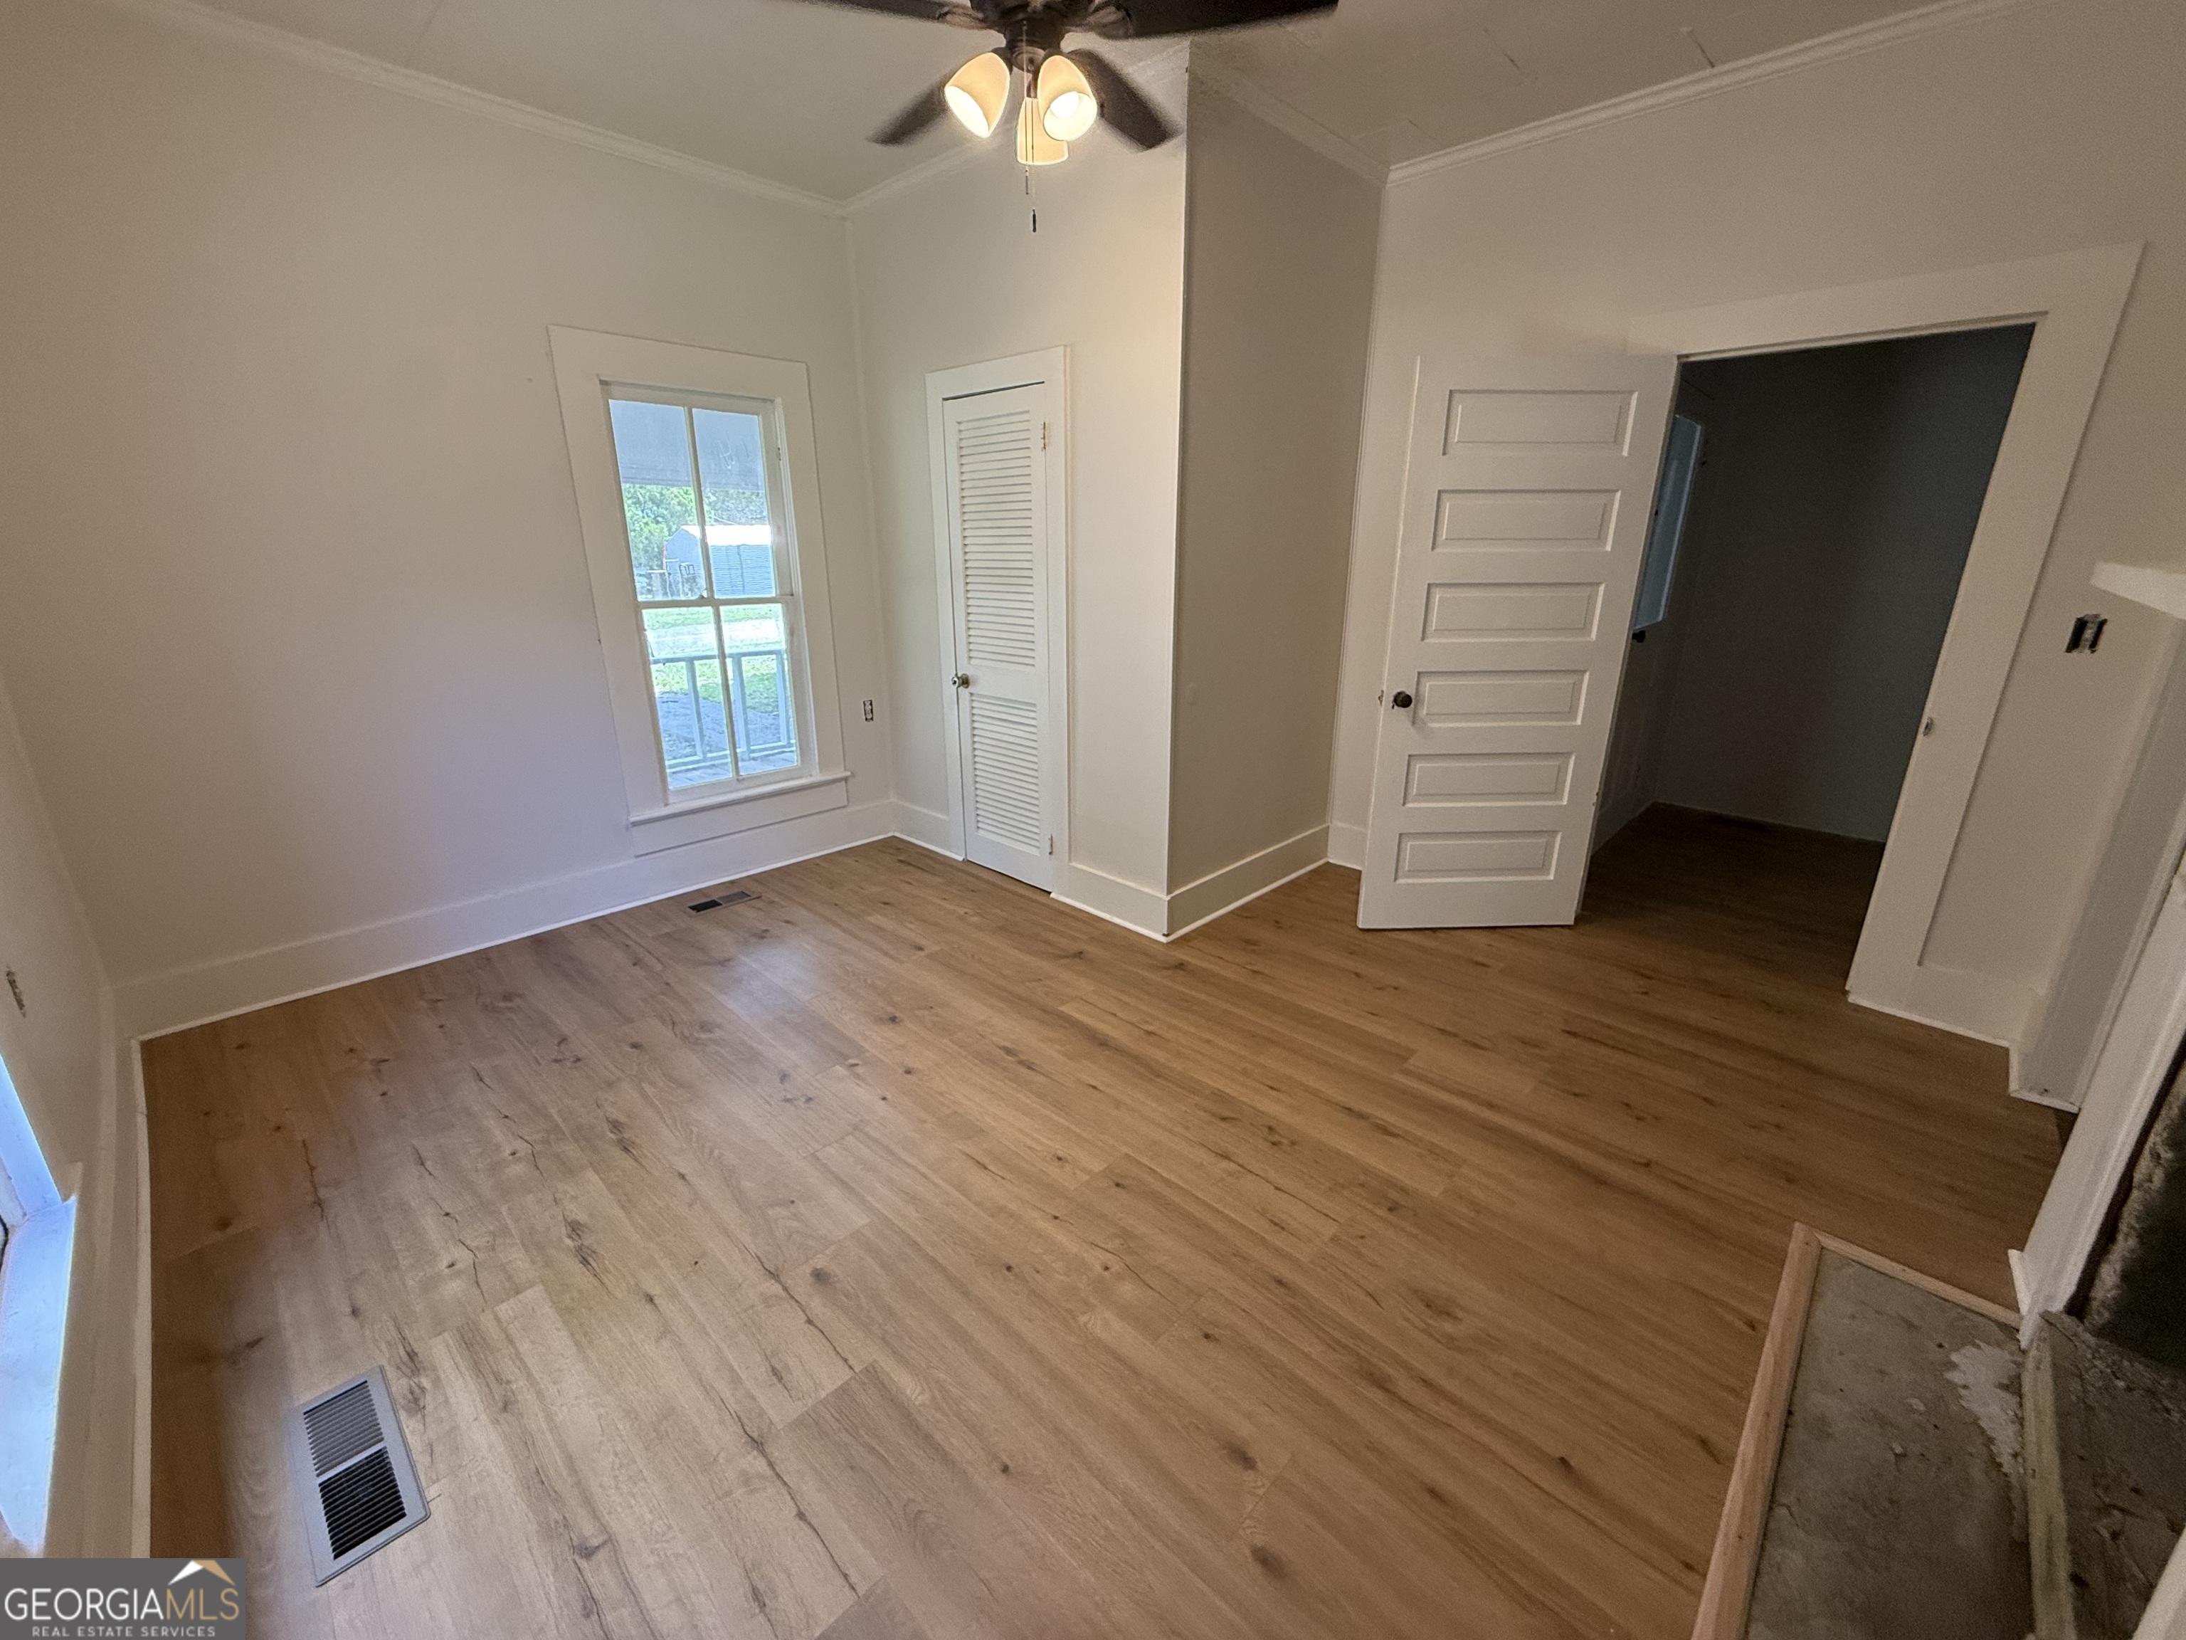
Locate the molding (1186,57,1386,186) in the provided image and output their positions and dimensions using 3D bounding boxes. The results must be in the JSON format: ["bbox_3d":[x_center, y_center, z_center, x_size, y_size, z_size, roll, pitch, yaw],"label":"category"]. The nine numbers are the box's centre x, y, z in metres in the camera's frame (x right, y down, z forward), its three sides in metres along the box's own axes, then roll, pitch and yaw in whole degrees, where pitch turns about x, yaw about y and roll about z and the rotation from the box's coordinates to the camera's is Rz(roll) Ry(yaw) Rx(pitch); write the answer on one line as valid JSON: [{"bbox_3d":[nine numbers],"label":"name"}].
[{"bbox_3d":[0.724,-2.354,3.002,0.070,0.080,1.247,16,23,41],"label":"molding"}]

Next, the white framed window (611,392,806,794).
[{"bbox_3d":[-1.597,-0.924,3.783,0.080,1.577,0.655,16,23,41],"label":"white framed window"}]

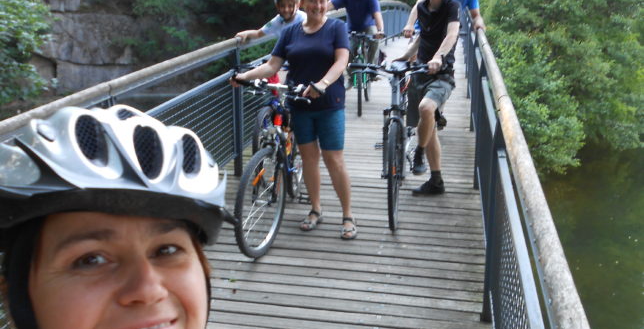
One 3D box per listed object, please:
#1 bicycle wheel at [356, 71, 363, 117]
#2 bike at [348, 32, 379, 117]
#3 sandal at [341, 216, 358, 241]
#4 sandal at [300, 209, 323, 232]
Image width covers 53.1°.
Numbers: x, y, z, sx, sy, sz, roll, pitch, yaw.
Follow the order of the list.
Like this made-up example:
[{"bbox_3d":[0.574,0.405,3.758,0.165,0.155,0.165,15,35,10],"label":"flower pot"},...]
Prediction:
[{"bbox_3d":[0.449,-0.877,7.455,0.055,0.670,0.670,1,16,4],"label":"bicycle wheel"},{"bbox_3d":[0.520,-1.171,7.906,0.600,0.990,1.700,2,16,8],"label":"bike"},{"bbox_3d":[0.181,0.400,4.229,0.100,0.092,0.250,1,16,4],"label":"sandal"},{"bbox_3d":[-0.056,0.360,4.363,0.100,0.092,0.250,5,17,17],"label":"sandal"}]

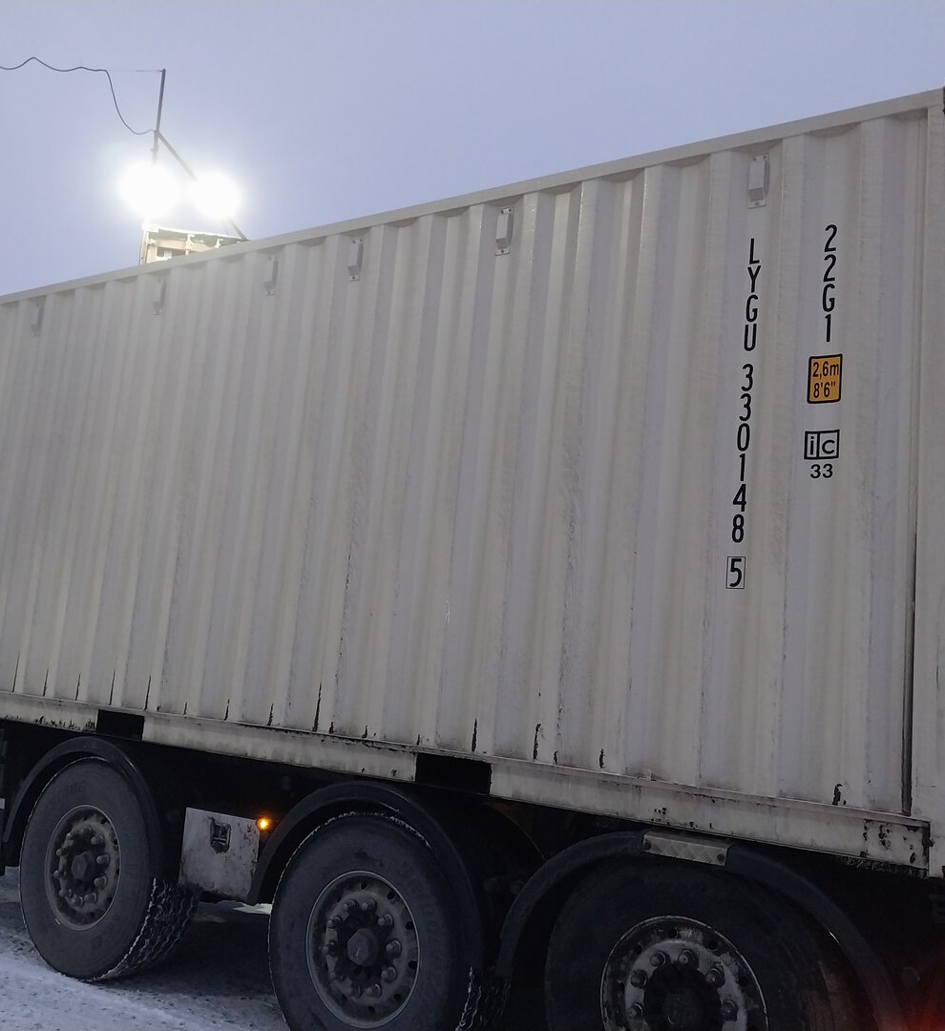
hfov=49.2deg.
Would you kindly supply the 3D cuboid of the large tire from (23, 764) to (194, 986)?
[{"bbox_3d":[-1.864,1.784,5.285,1.060,1.060,0.340,-1,-10,33],"label":"large tire"}]

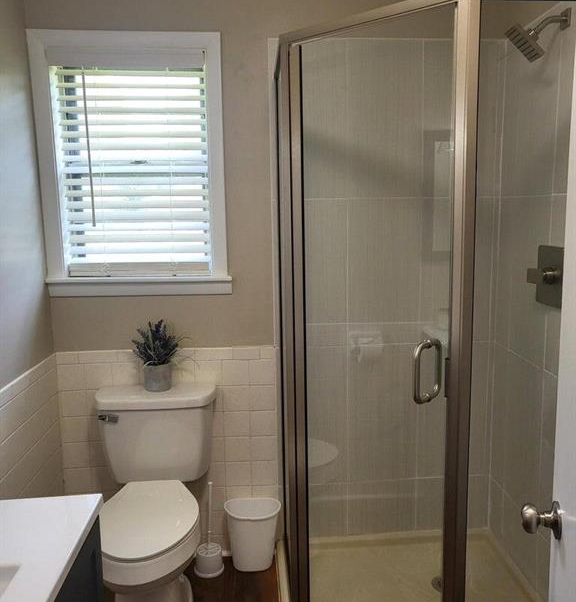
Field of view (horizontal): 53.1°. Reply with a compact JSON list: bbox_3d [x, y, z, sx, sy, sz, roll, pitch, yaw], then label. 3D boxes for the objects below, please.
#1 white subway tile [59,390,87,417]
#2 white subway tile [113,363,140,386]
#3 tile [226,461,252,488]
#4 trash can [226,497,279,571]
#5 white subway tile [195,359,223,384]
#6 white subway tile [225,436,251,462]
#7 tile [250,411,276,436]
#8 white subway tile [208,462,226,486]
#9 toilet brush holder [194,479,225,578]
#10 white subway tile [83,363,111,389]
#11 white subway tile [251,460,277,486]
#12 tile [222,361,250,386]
[{"bbox_3d":[-0.865,0.413,2.331,0.106,0.107,0.010,-1,8,-3],"label":"white subway tile"},{"bbox_3d":[-0.653,0.303,2.329,0.107,0.107,0.010,-1,8,-3],"label":"white subway tile"},{"bbox_3d":[-0.208,0.724,2.415,0.107,0.107,0.010,-1,8,-3],"label":"tile"},{"bbox_3d":[-0.141,0.968,2.349,0.230,0.267,0.170,-1,8,-4],"label":"trash can"},{"bbox_3d":[-0.319,0.294,2.337,0.108,0.107,0.009,-1,9,-4],"label":"white subway tile"},{"bbox_3d":[-0.207,0.614,2.394,0.108,0.107,0.009,-1,9,-4],"label":"white subway tile"},{"bbox_3d":[-0.099,0.504,2.384,0.108,0.107,0.009,-1,9,-4],"label":"tile"},{"bbox_3d":[-0.314,0.726,2.409,0.109,0.108,0.010,-1,8,-4],"label":"white subway tile"},{"bbox_3d":[-0.323,0.915,2.345,0.119,0.380,0.118,-1,8,-4],"label":"toilet brush holder"},{"bbox_3d":[-0.756,0.303,2.308,0.108,0.107,0.009,-1,9,-4],"label":"white subway tile"},{"bbox_3d":[-0.096,0.720,2.423,0.109,0.110,0.010,-1,8,-4],"label":"white subway tile"},{"bbox_3d":[-0.210,0.291,2.344,0.108,0.107,0.009,-1,9,-4],"label":"tile"}]

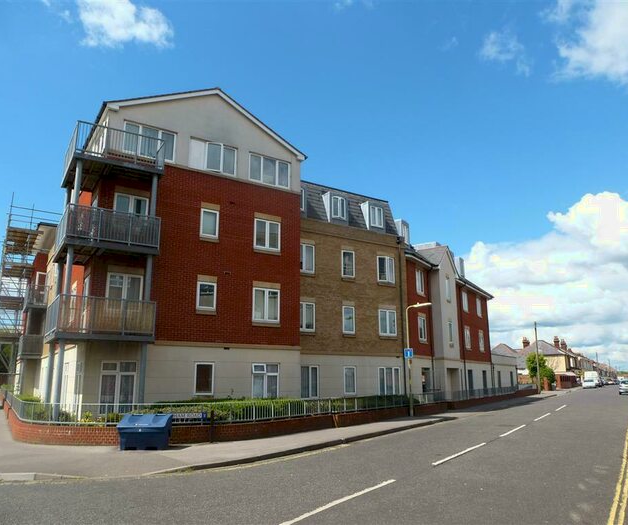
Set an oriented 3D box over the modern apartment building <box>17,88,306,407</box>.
[{"bbox_3d":[-10.131,1.128,26.750,9.100,12.400,24.000,8,-15,-32],"label":"modern apartment building"}]

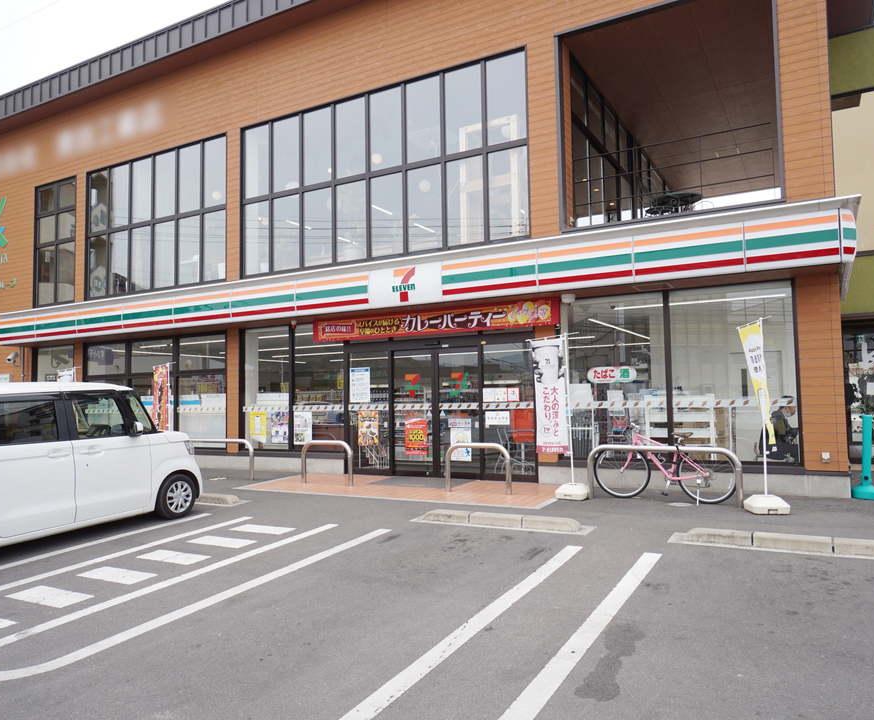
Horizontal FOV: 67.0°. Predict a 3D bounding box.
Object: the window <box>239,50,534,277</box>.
[{"bbox_3d":[-1.198,-3.195,11.548,6.020,3.020,0.150,-3,-4,29],"label":"window"}]

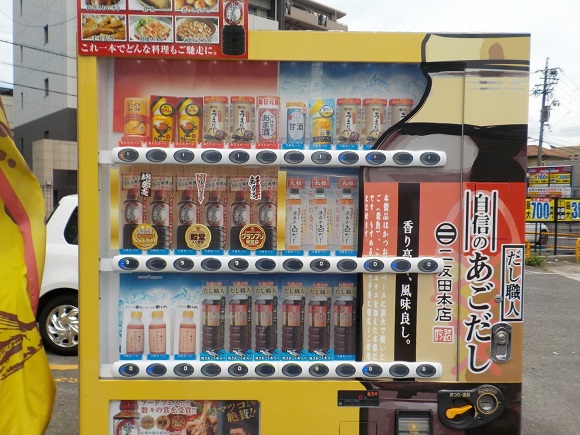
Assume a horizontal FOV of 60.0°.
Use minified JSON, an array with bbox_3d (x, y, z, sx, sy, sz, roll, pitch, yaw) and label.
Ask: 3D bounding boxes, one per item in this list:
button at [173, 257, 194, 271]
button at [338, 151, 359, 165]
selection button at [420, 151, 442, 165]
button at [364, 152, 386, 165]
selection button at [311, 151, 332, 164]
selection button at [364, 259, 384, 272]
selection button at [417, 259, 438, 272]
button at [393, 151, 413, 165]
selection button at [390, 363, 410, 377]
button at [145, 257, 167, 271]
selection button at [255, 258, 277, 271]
[{"bbox_3d":[-0.274,0.121,1.295,0.054,0.034,0.014,0,2,-1],"label":"button"},{"bbox_3d":[0.154,-0.155,1.323,0.054,0.034,0.018,1,2,-1],"label":"button"},{"bbox_3d":[0.370,-0.153,1.328,0.054,0.034,0.018,1,2,-1],"label":"selection button"},{"bbox_3d":[0.220,-0.151,1.293,0.054,0.035,0.015,0,2,-1],"label":"button"},{"bbox_3d":[0.080,-0.152,1.290,0.054,0.035,0.015,0,2,-1],"label":"selection button"},{"bbox_3d":[0.218,0.125,1.306,0.054,0.034,0.014,0,2,-1],"label":"selection button"},{"bbox_3d":[0.357,0.125,1.307,0.054,0.035,0.015,0,2,-1],"label":"selection button"},{"bbox_3d":[0.291,-0.151,1.296,0.054,0.034,0.014,0,2,-1],"label":"button"},{"bbox_3d":[0.293,0.412,1.350,0.054,0.034,0.018,1,2,-1],"label":"selection button"},{"bbox_3d":[-0.343,0.119,1.292,0.054,0.035,0.015,0,2,-1],"label":"button"},{"bbox_3d":[-0.065,0.126,1.331,0.054,0.034,0.018,1,2,-1],"label":"selection button"}]

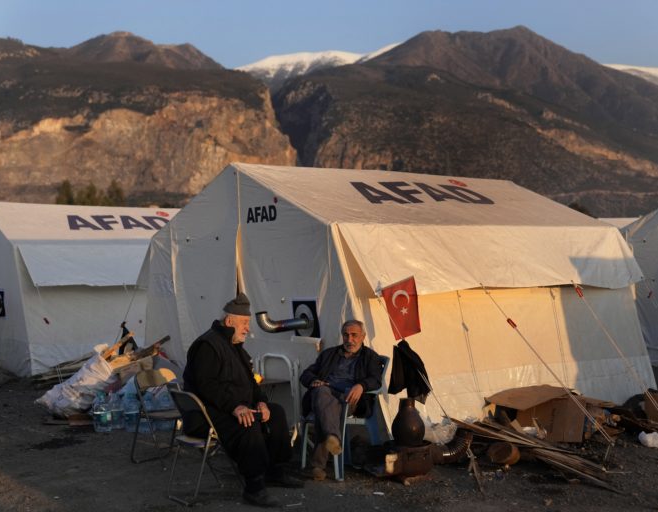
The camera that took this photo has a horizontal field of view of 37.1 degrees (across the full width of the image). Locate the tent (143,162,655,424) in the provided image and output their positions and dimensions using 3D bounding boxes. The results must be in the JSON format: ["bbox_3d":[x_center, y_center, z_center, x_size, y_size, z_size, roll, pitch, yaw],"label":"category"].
[{"bbox_3d":[0.682,0.281,11.126,4.150,2.433,4.300,0,1,-38],"label":"tent"}]

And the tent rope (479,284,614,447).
[{"bbox_3d":[1.900,0.915,8.800,0.080,1.270,1.750,0,1,-27],"label":"tent rope"}]

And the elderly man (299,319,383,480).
[{"bbox_3d":[0.085,1.050,7.360,0.580,1.150,0.800,0,1,27],"label":"elderly man"}]

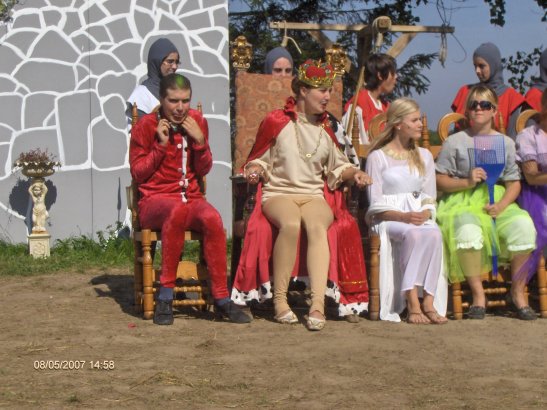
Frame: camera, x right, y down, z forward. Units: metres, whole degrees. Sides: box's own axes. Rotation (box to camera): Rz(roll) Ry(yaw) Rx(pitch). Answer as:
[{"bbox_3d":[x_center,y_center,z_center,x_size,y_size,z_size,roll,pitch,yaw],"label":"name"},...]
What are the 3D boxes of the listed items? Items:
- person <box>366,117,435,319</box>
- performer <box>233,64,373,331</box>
[{"bbox_3d":[0.724,-0.007,7.110,0.450,1.220,0.740,-1,3,-15],"label":"person"},{"bbox_3d":[0.151,-0.087,7.005,0.740,1.400,0.820,-1,3,-5],"label":"performer"}]

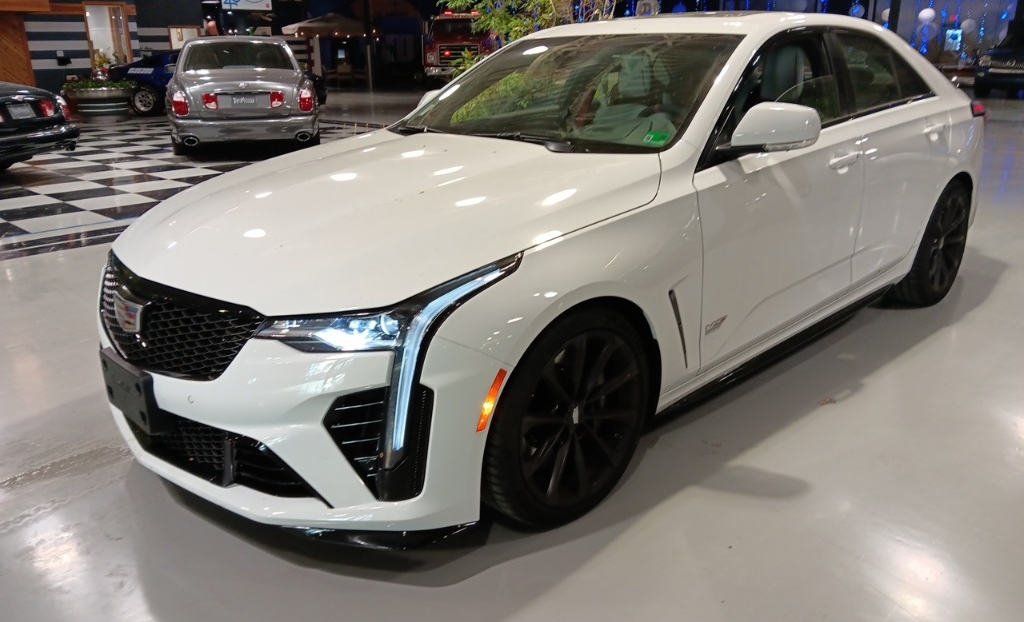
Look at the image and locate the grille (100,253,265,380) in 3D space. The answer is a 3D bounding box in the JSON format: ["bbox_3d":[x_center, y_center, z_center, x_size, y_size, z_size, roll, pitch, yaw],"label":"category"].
[{"bbox_3d":[-0.964,0.018,2.065,0.160,0.260,0.990,-17,24,-41],"label":"grille"}]

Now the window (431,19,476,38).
[{"bbox_3d":[-1.741,-9.367,25.500,1.750,0.650,0.200,-1,1,0],"label":"window"}]

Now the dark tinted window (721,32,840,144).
[{"bbox_3d":[0.949,-0.809,2.743,1.000,0.390,0.090,-17,3,-41],"label":"dark tinted window"}]

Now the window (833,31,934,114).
[{"bbox_3d":[1.656,-1.067,3.403,0.970,0.360,0.090,-17,3,-41],"label":"window"}]

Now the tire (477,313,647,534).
[{"bbox_3d":[0.107,0.256,2.109,0.637,0.637,0.255,-17,24,-41],"label":"tire"}]

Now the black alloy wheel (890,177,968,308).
[{"bbox_3d":[2.102,-0.370,3.935,0.650,0.650,0.270,-17,24,-41],"label":"black alloy wheel"}]

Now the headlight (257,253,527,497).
[{"bbox_3d":[-0.267,0.138,1.848,0.570,0.530,0.400,-17,24,-41],"label":"headlight"}]

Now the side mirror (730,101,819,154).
[{"bbox_3d":[0.806,-0.570,2.373,0.175,0.155,0.240,-17,24,-41],"label":"side mirror"}]

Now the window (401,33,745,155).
[{"bbox_3d":[0.181,-0.873,2.950,1.370,0.140,0.800,17,55,43],"label":"window"}]

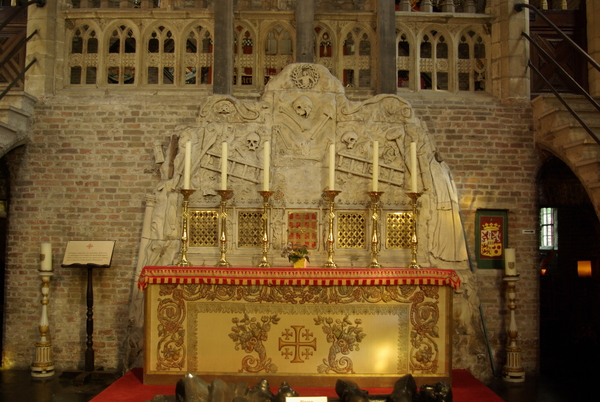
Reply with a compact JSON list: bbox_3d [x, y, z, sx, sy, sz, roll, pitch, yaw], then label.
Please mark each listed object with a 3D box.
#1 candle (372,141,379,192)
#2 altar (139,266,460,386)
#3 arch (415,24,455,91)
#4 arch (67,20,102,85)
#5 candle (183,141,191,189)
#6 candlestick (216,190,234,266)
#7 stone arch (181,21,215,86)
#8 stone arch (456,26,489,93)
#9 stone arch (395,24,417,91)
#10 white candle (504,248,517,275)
[{"bbox_3d":[0.727,-0.330,5.768,0.053,0.499,0.053,1,-5,0],"label":"candle"},{"bbox_3d":[-0.004,1.129,5.595,2.783,1.008,0.760,1,-5,0],"label":"altar"},{"bbox_3d":[1.429,-1.505,6.338,0.398,0.733,0.180,1,-4,2],"label":"arch"},{"bbox_3d":[-2.322,-1.580,6.475,0.393,0.727,0.180,1,-4,2],"label":"arch"},{"bbox_3d":[-1.088,-0.341,5.805,0.046,0.473,0.046,1,-5,0],"label":"candle"},{"bbox_3d":[-0.714,0.262,5.718,0.162,0.737,0.162,1,-5,0],"label":"candlestick"},{"bbox_3d":[-1.149,-1.663,6.902,0.407,0.779,0.200,1,-5,0],"label":"stone arch"},{"bbox_3d":[1.843,-1.520,6.401,0.373,0.742,0.200,1,-5,0],"label":"stone arch"},{"bbox_3d":[1.112,-1.617,6.900,0.424,0.802,0.200,1,-5,0],"label":"stone arch"},{"bbox_3d":[2.119,0.618,6.030,0.113,0.270,0.113,1,-5,0],"label":"white candle"}]

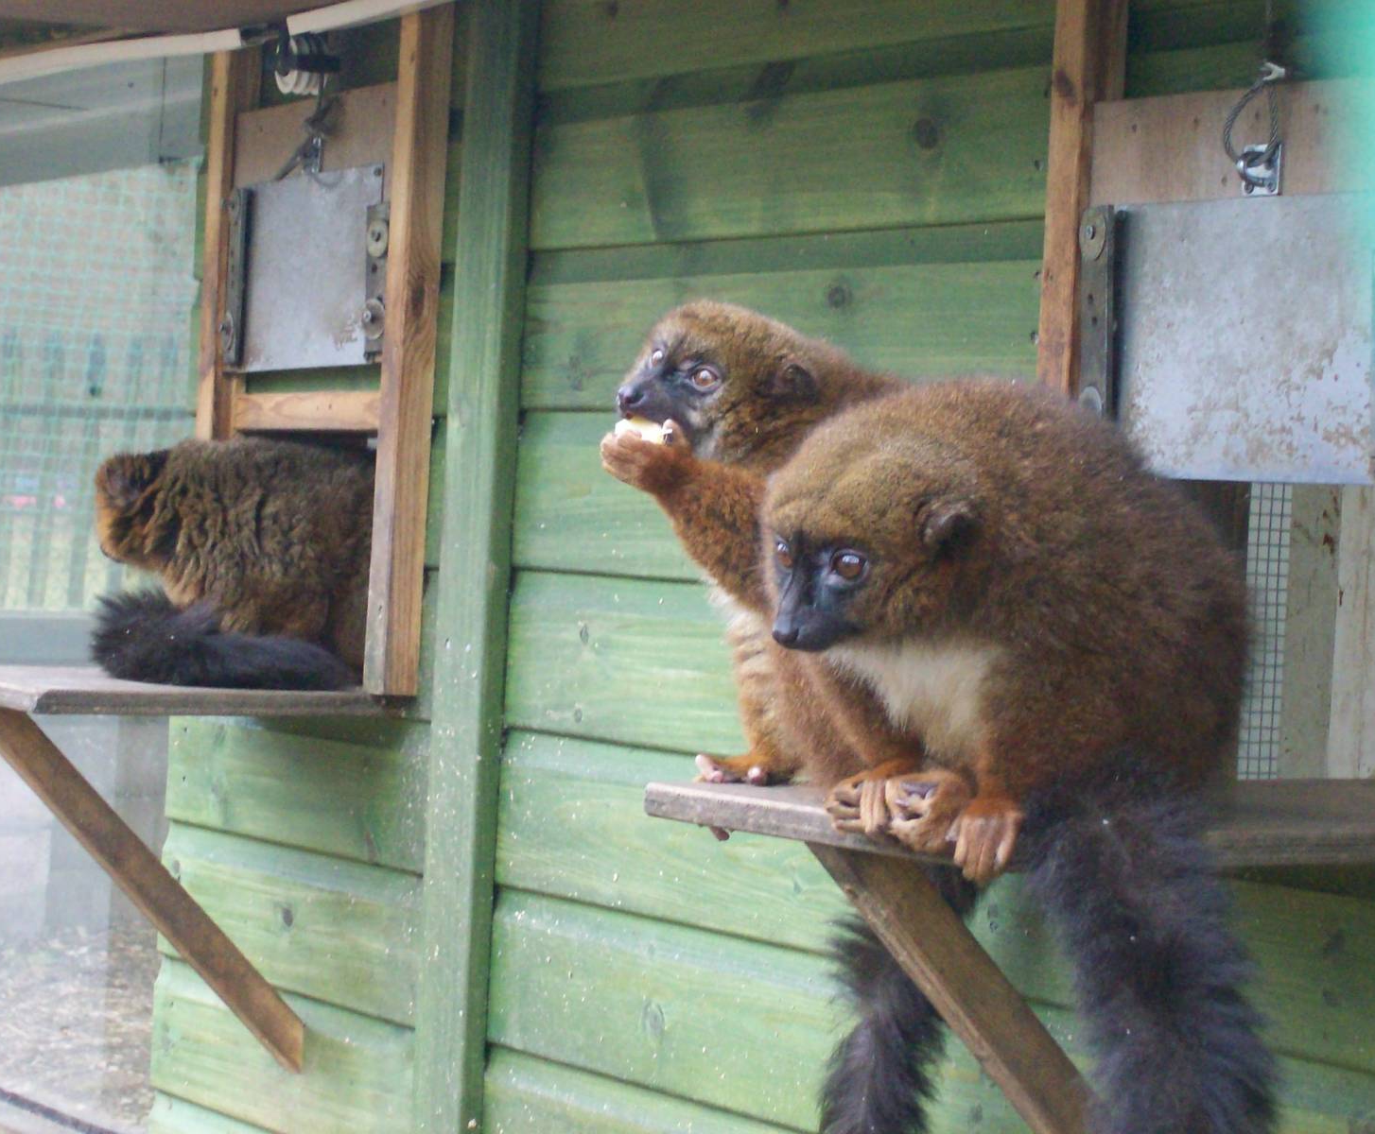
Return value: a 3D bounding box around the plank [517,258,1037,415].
[{"bbox_3d":[0.052,-0.150,2.535,0.018,0.093,0.595,3,0,-34],"label":"plank"}]

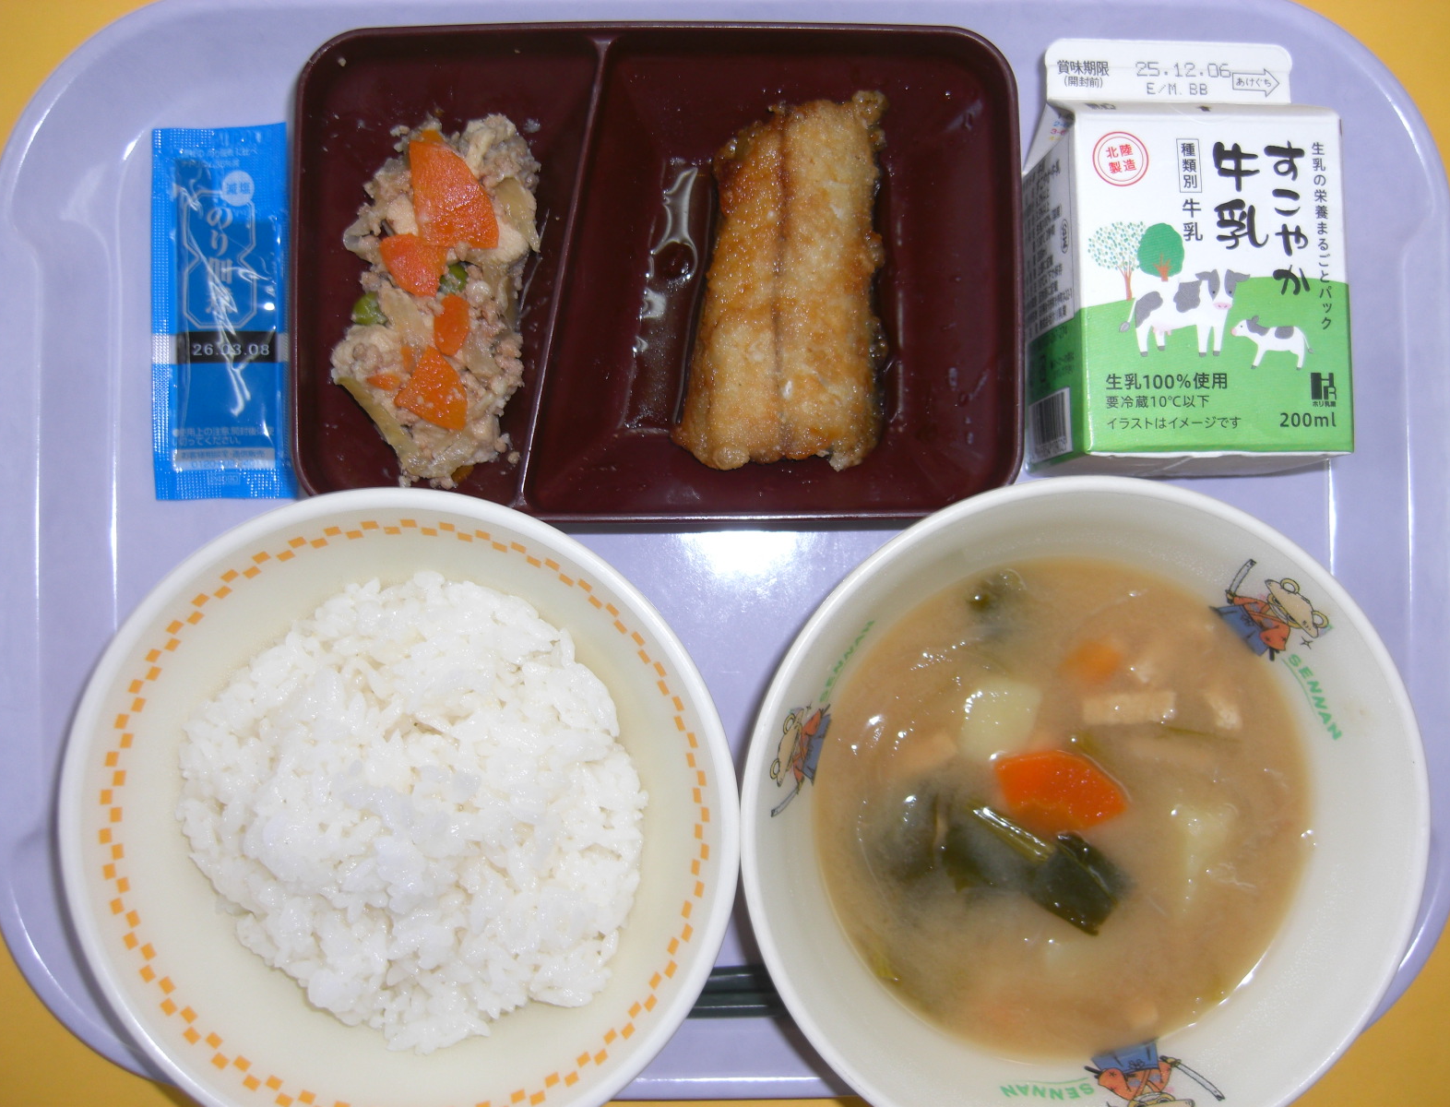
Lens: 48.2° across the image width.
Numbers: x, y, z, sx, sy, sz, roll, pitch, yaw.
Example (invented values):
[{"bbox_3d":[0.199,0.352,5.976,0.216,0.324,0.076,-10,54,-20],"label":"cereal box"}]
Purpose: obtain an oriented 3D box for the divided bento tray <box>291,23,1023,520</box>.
[{"bbox_3d":[-0.016,-0.065,0.390,0.168,0.027,0.116,0,88,-1],"label":"divided bento tray"}]

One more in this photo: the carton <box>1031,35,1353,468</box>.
[{"bbox_3d":[0.105,-0.070,0.377,0.057,0.057,0.098,-1,88,-1],"label":"carton"}]

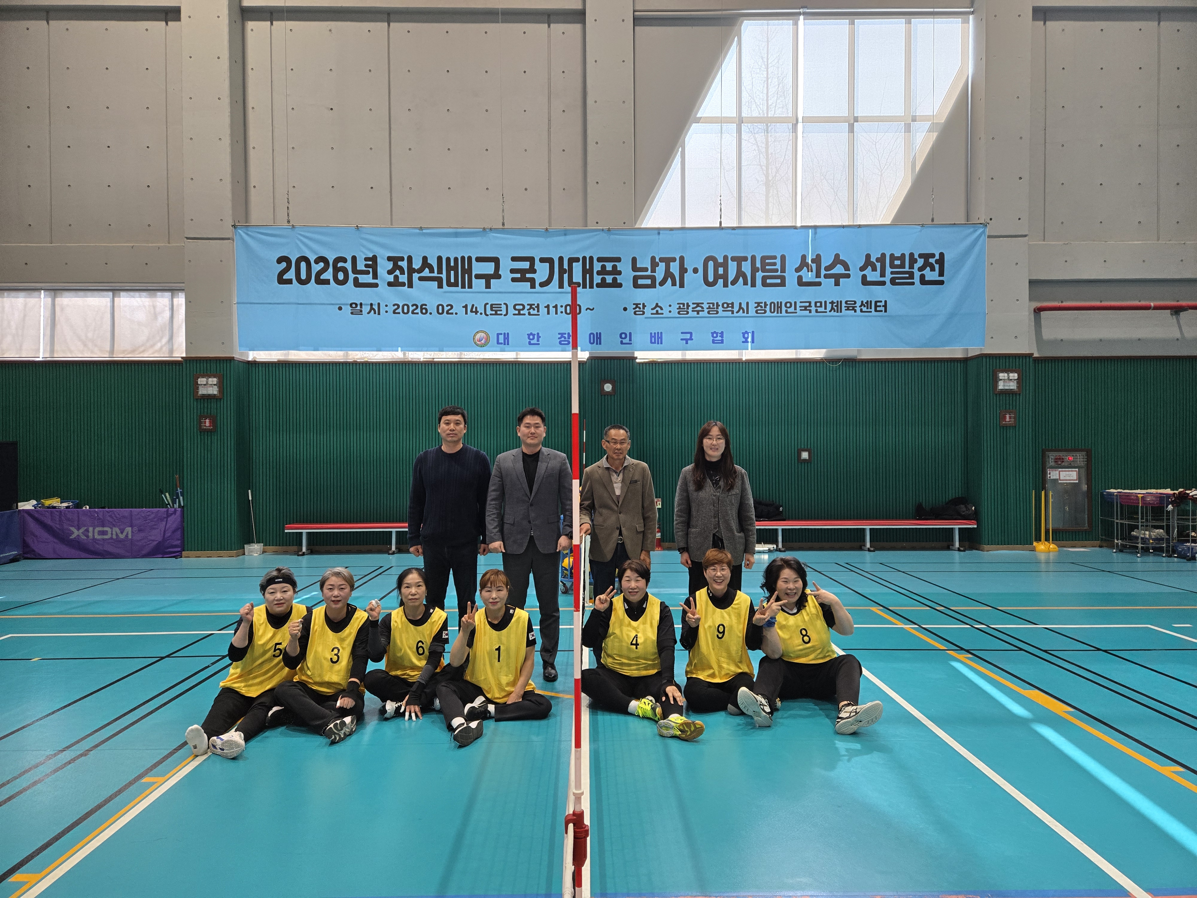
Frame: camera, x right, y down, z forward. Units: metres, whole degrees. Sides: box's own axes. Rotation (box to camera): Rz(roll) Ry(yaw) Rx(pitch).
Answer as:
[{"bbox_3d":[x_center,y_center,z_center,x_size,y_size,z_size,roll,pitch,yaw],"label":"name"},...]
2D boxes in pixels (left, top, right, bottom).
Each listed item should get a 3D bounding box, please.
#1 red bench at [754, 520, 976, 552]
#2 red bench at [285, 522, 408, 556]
[{"bbox_3d":[3.491,1.340,12.315,4.520,0.450,0.380,0,0,-1],"label":"red bench"},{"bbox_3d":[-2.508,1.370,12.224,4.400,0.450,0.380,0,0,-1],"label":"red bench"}]

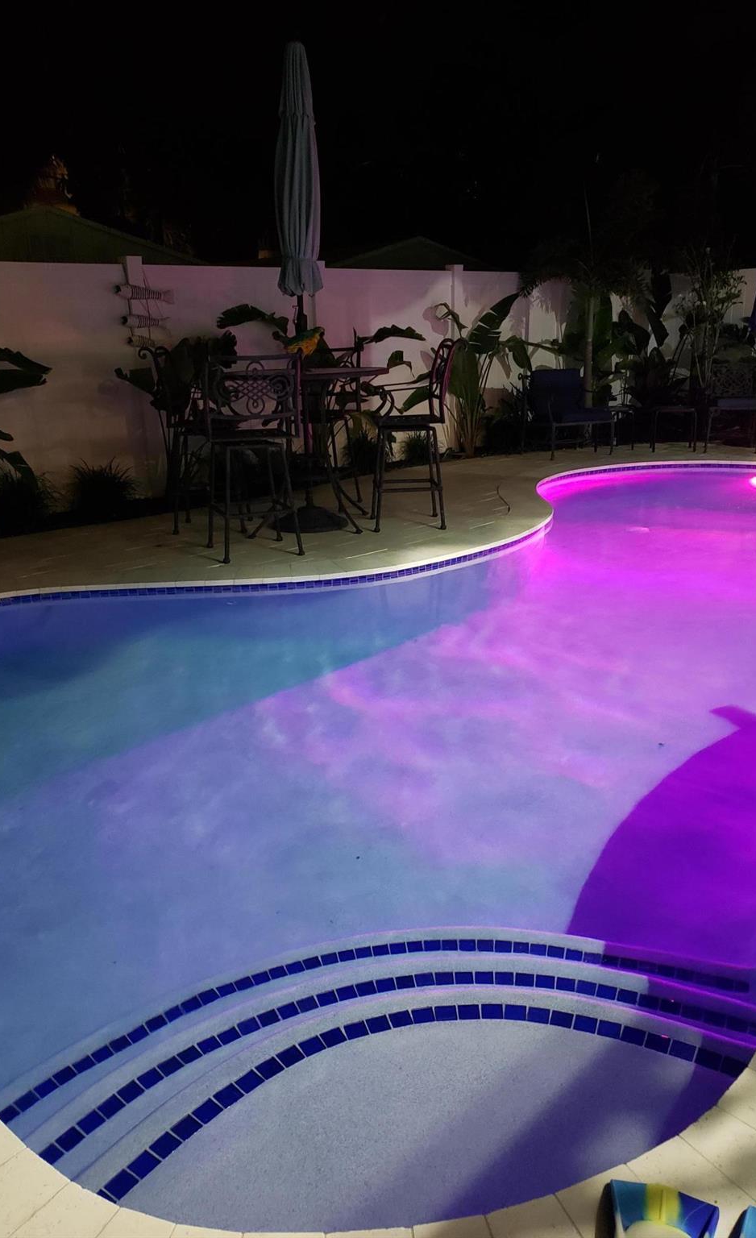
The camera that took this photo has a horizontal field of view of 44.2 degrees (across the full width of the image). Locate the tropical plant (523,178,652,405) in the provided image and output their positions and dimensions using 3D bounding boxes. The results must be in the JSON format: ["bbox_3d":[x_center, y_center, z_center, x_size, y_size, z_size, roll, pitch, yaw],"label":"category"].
[{"bbox_3d":[2.471,-3.492,10.432,1.400,2.930,1.350,0,19,0],"label":"tropical plant"}]

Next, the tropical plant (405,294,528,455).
[{"bbox_3d":[0.941,-2.451,9.441,1.120,1.620,0.800,-17,25,-40],"label":"tropical plant"}]

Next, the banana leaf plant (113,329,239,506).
[{"bbox_3d":[-1.599,-1.569,7.377,0.820,1.320,0.550,-17,25,-40],"label":"banana leaf plant"}]

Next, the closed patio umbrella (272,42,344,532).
[{"bbox_3d":[-0.499,-2.186,6.418,0.530,3.120,0.530,0,19,0],"label":"closed patio umbrella"}]

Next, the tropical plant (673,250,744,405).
[{"bbox_3d":[3.751,-3.117,10.616,0.800,2.100,0.750,0,19,0],"label":"tropical plant"}]

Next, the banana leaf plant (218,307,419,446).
[{"bbox_3d":[-0.489,-1.958,8.215,1.700,1.500,0.750,-17,25,-40],"label":"banana leaf plant"}]

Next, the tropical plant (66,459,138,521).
[{"bbox_3d":[-2.140,-1.029,7.227,0.480,0.400,0.420,-17,25,-40],"label":"tropical plant"}]

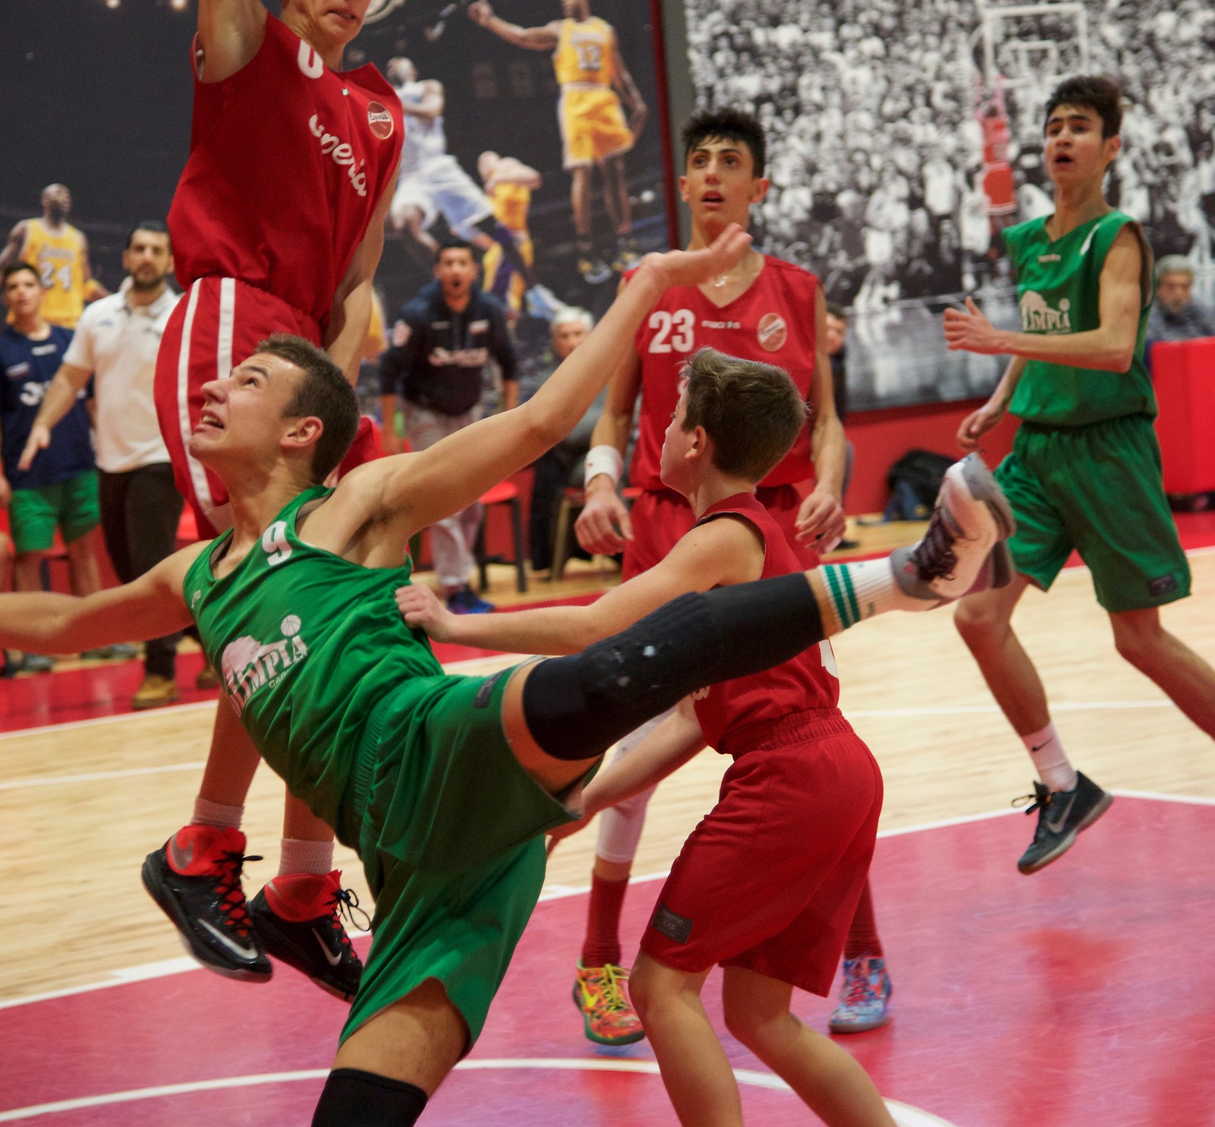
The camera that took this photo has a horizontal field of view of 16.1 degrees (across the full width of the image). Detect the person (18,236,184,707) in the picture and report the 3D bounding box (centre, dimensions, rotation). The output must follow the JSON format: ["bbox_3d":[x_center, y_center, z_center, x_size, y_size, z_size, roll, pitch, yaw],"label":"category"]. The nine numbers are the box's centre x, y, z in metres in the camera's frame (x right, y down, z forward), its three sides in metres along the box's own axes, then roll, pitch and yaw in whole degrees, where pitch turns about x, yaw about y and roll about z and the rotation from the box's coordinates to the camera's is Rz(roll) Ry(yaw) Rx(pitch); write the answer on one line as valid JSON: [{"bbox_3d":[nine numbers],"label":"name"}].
[{"bbox_3d":[-1.887,-0.392,16.800,0.690,1.820,0.660,-5,5,4],"label":"person"}]

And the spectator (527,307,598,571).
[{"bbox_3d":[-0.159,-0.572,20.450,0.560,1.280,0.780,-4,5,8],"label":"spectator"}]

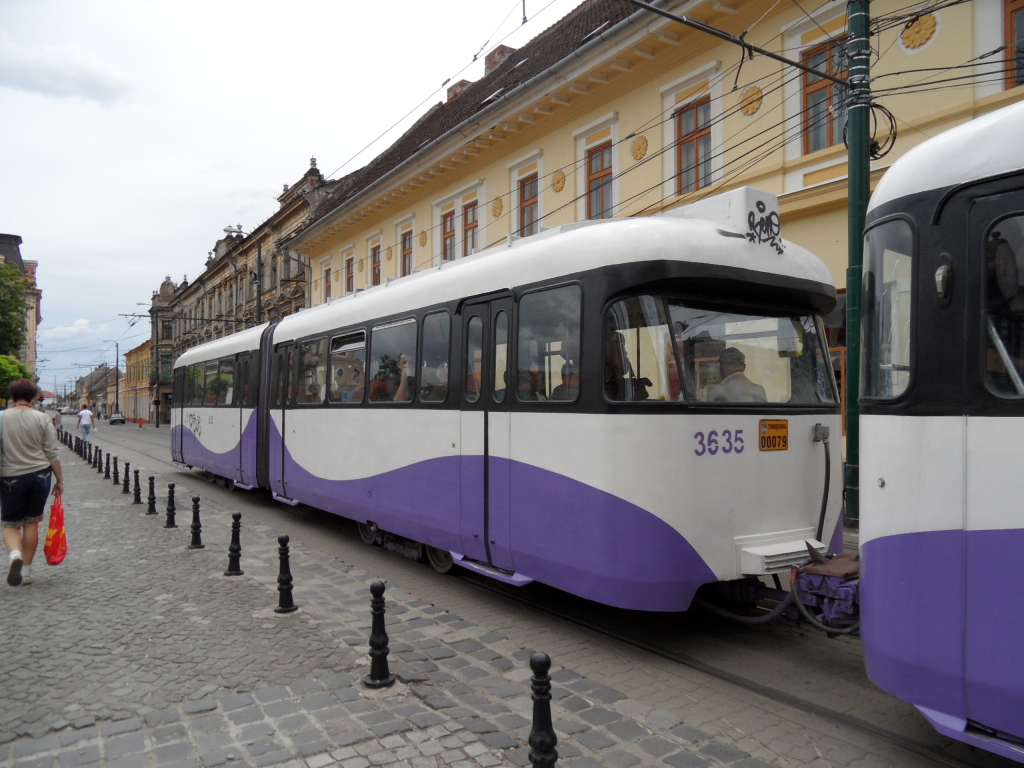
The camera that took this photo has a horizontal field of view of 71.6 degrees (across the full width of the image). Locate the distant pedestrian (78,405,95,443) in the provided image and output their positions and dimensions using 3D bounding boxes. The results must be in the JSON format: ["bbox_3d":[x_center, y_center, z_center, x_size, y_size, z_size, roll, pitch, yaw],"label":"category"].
[{"bbox_3d":[-18.578,1.760,31.000,0.620,1.690,0.380,1,-2,-35],"label":"distant pedestrian"}]

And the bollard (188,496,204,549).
[{"bbox_3d":[-3.598,1.574,8.100,0.185,0.580,0.185,1,-2,-35],"label":"bollard"}]

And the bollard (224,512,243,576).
[{"bbox_3d":[-2.639,1.518,6.780,0.185,0.580,0.185,1,-2,-35],"label":"bollard"}]

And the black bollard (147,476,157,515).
[{"bbox_3d":[-5.549,1.710,10.950,0.185,0.580,0.185,1,-2,-35],"label":"black bollard"}]

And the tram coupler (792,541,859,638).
[{"bbox_3d":[1.974,1.292,4.357,0.430,0.460,0.600,1,-2,-35],"label":"tram coupler"}]

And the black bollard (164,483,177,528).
[{"bbox_3d":[-4.533,1.610,9.450,0.185,0.580,0.185,1,-2,-35],"label":"black bollard"}]

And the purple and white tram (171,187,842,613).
[{"bbox_3d":[-2.982,0.348,11.663,2.330,3.260,16.900,1,-2,-35],"label":"purple and white tram"}]

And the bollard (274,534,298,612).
[{"bbox_3d":[-1.738,1.440,5.440,0.185,0.580,0.185,1,-2,-35],"label":"bollard"}]

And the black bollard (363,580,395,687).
[{"bbox_3d":[-0.754,1.406,4.020,0.185,0.580,0.185,0,-2,0],"label":"black bollard"}]

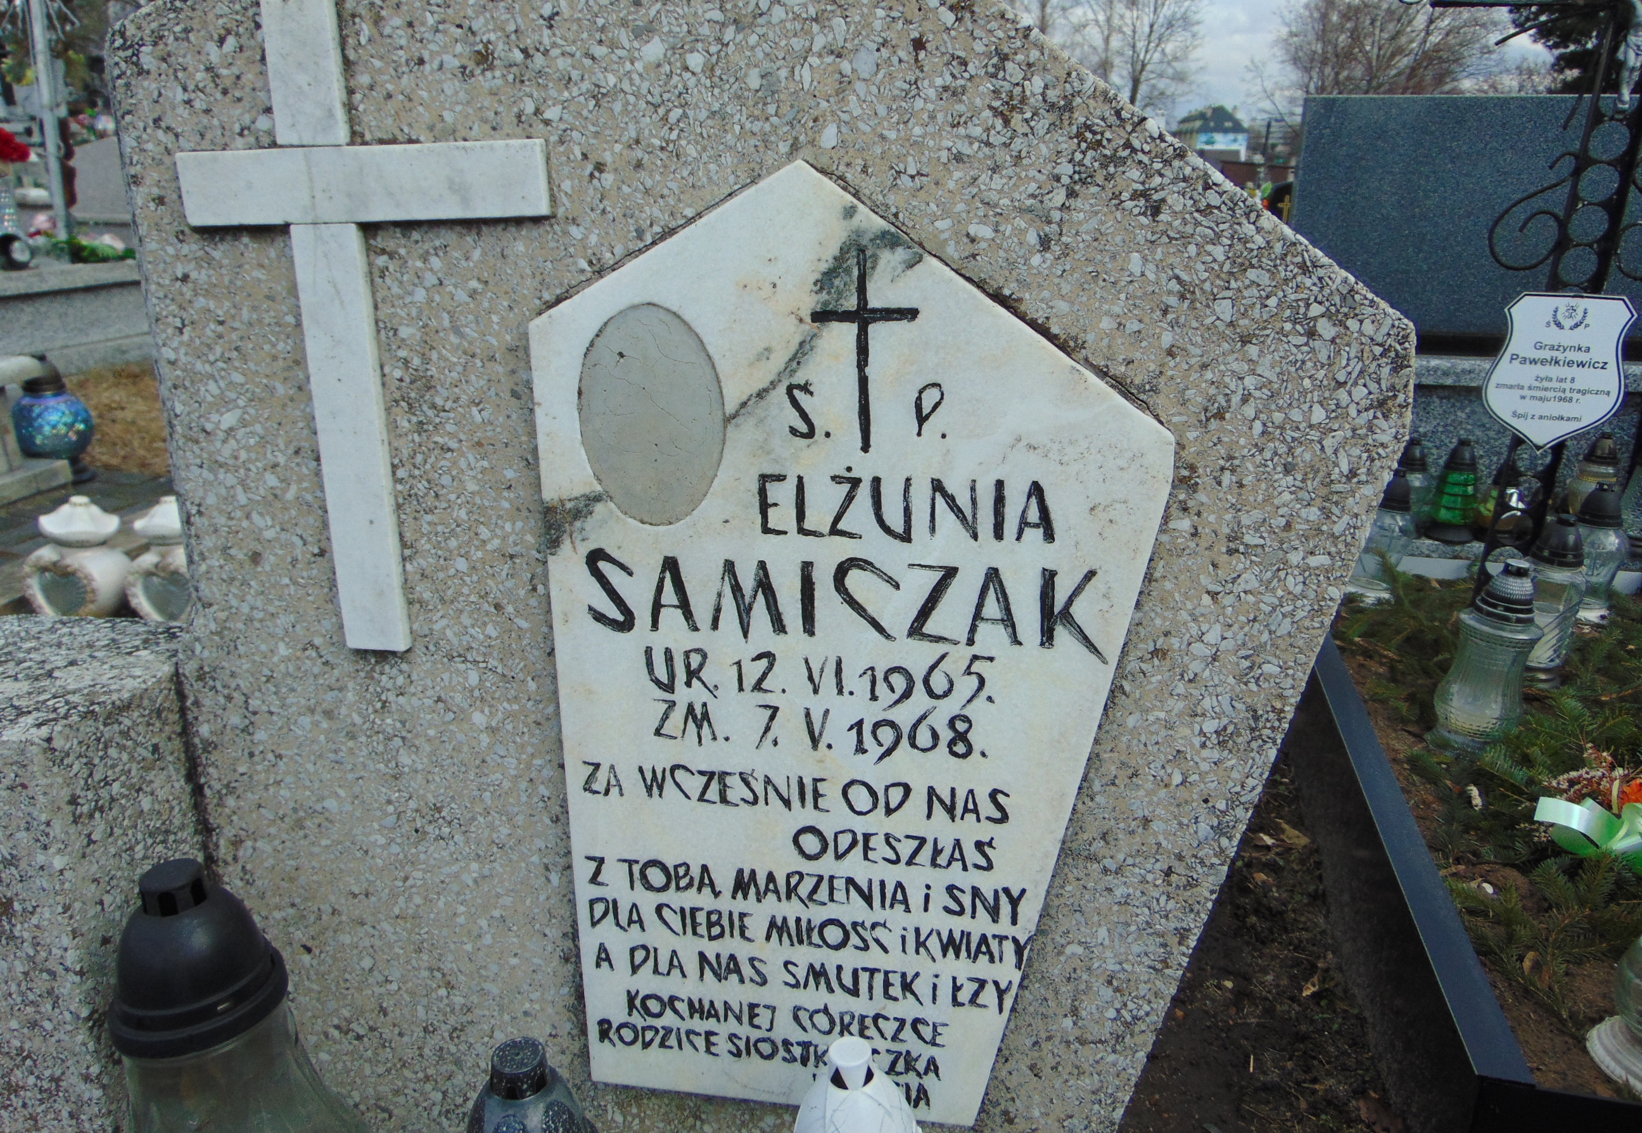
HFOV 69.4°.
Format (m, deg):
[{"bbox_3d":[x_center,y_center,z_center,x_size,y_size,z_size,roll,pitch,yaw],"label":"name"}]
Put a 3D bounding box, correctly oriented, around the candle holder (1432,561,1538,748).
[{"bbox_3d":[0.980,0.124,1.726,0.132,0.267,0.132,9,18,12],"label":"candle holder"}]

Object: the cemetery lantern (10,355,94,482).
[{"bbox_3d":[-1.910,-0.374,2.981,0.172,0.298,0.172,3,17,9],"label":"cemetery lantern"}]

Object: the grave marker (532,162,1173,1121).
[{"bbox_3d":[0.019,0.081,0.825,0.417,0.688,0.022,2,15,10],"label":"grave marker"}]

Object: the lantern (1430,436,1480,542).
[{"bbox_3d":[1.438,-0.173,2.660,0.118,0.218,0.118,5,17,14],"label":"lantern"}]

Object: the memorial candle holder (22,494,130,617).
[{"bbox_3d":[-1.359,-0.003,2.171,0.145,0.258,0.135,3,17,9],"label":"memorial candle holder"}]

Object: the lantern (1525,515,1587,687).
[{"bbox_3d":[1.209,0.055,1.949,0.090,0.277,0.090,5,17,14],"label":"lantern"}]

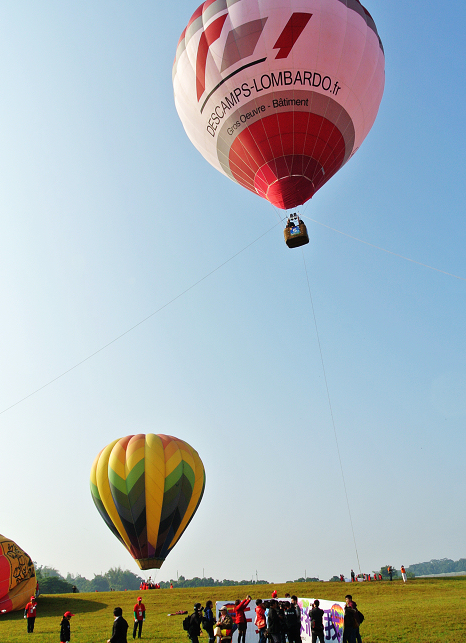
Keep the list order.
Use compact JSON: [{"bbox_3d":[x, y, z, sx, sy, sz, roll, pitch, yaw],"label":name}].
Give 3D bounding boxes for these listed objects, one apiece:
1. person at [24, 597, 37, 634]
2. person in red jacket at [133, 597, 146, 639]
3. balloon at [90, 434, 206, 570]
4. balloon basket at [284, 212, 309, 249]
[{"bbox_3d":[-10.396,15.149,27.102,0.560,1.650,0.360,9,-28,-20],"label":"person"},{"bbox_3d":[-4.425,13.943,24.686,0.560,1.709,0.360,9,-28,-20],"label":"person in red jacket"},{"bbox_3d":[-12.138,25.940,76.356,17.000,18.500,17.000,-5,-26,-2],"label":"balloon"},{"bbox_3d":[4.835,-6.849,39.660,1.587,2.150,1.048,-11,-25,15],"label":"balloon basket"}]

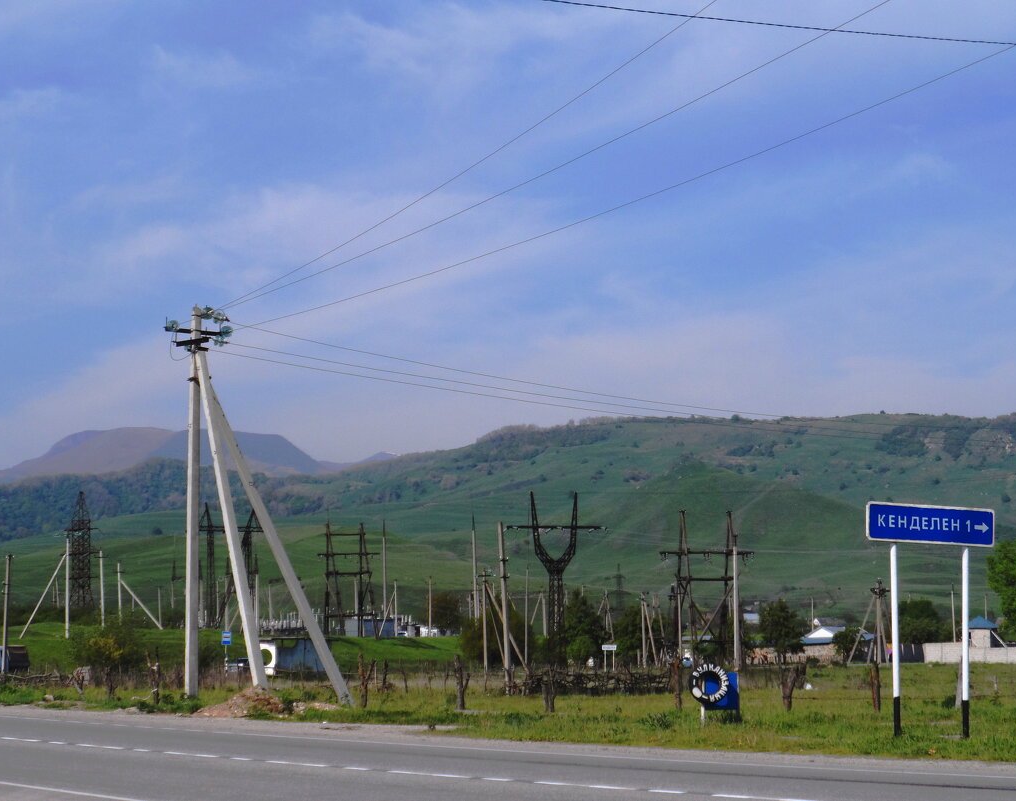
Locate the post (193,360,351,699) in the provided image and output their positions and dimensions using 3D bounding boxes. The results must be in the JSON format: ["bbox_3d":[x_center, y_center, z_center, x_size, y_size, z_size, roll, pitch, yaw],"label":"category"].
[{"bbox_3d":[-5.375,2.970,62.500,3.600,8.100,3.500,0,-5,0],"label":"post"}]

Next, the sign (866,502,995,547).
[{"bbox_3d":[5.493,1.610,35.300,2.120,0.500,0.050,3,-6,-33],"label":"sign"}]

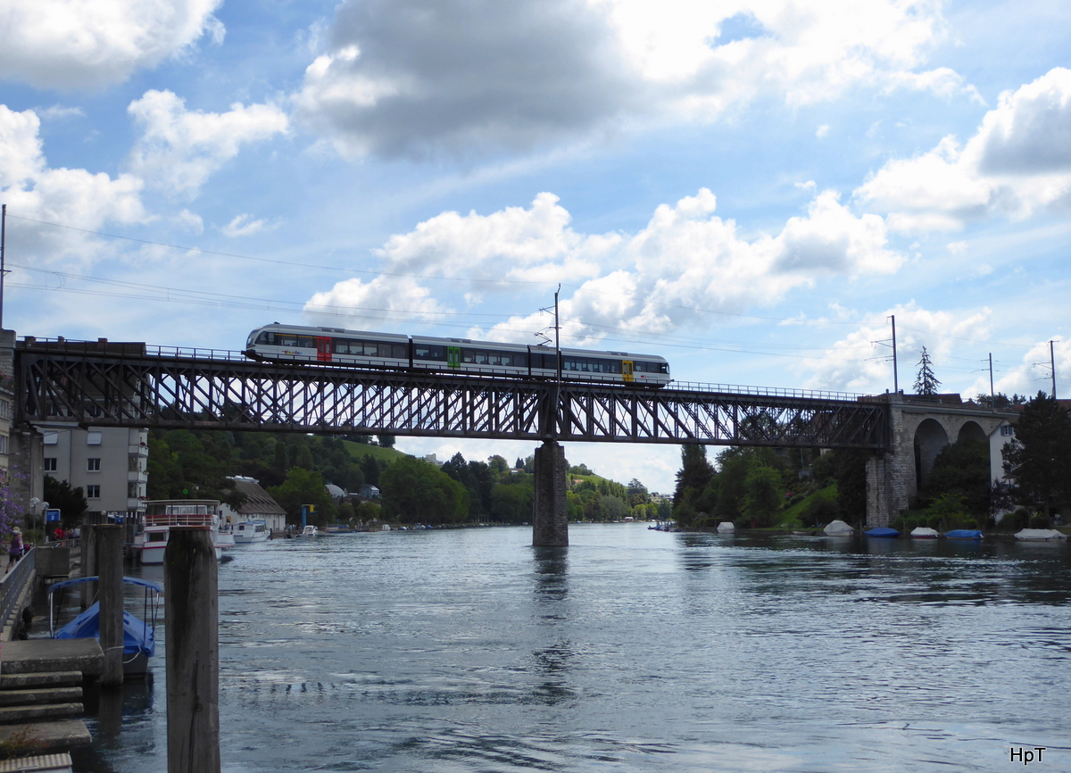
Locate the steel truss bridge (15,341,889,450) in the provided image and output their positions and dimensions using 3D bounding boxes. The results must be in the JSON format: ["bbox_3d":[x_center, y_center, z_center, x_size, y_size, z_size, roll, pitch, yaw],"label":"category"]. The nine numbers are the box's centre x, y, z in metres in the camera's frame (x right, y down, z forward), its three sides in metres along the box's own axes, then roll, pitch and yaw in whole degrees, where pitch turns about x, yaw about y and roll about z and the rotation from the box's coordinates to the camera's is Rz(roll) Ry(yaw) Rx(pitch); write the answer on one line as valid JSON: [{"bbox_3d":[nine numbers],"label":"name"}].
[{"bbox_3d":[0.864,2.236,150.599,111.800,6.850,4.600,3,-7,-38],"label":"steel truss bridge"}]

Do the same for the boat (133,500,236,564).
[{"bbox_3d":[-27.236,11.210,110.400,6.500,4.500,22.000,1,-5,-13],"label":"boat"}]

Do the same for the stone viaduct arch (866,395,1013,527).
[{"bbox_3d":[55.067,10.323,193.208,29.697,17.000,4.300,4,-7,-40],"label":"stone viaduct arch"}]

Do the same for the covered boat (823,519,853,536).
[{"bbox_3d":[40.732,18.986,190.907,1.800,2.100,4.100,5,-7,-45],"label":"covered boat"}]

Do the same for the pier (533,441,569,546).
[{"bbox_3d":[1.600,11.221,150.270,2.150,11.020,4.500,3,-7,-38],"label":"pier"}]

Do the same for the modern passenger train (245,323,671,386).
[{"bbox_3d":[-5.426,-2.671,146.126,54.000,3.950,3.000,3,-7,-38],"label":"modern passenger train"}]

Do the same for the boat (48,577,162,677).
[{"bbox_3d":[-8.864,4.856,29.787,2.120,1.920,5.200,1,-5,-14],"label":"boat"}]

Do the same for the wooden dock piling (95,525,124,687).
[{"bbox_3d":[-7.729,3.973,26.012,0.420,2.900,0.420,1,-5,-13],"label":"wooden dock piling"}]

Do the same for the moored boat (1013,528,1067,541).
[{"bbox_3d":[50.492,14.835,142.455,1.900,1.250,5.000,5,-7,-45],"label":"moored boat"}]

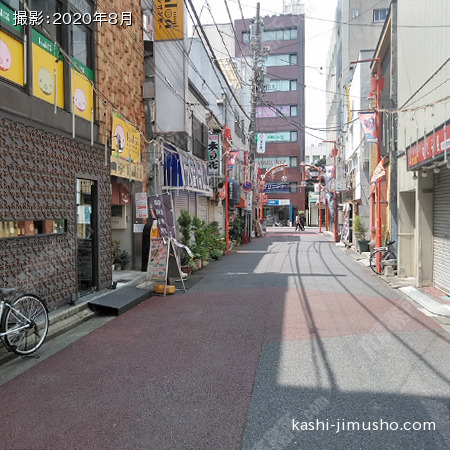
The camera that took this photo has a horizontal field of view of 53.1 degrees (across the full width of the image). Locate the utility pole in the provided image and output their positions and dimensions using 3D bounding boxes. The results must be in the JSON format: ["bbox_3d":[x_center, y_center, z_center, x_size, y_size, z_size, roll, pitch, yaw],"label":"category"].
[{"bbox_3d":[1.956,-6.424,28.122,0.900,14.600,0.800,0,1,9],"label":"utility pole"}]

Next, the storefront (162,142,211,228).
[{"bbox_3d":[-1.079,-0.474,13.419,0.750,3.400,3.600,0,1,9],"label":"storefront"}]

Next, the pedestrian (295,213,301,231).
[{"bbox_3d":[6.837,-0.307,42.500,0.550,1.630,0.500,0,1,9],"label":"pedestrian"}]

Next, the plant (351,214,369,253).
[{"bbox_3d":[4.912,0.255,16.400,0.620,1.380,0.660,0,1,9],"label":"plant"}]

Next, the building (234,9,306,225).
[{"bbox_3d":[6.084,-12.476,58.383,8.300,25.200,9.500,0,1,9],"label":"building"}]

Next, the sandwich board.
[{"bbox_3d":[-1.150,0.805,8.950,0.500,1.100,0.580,-2,2,-44],"label":"sandwich board"}]

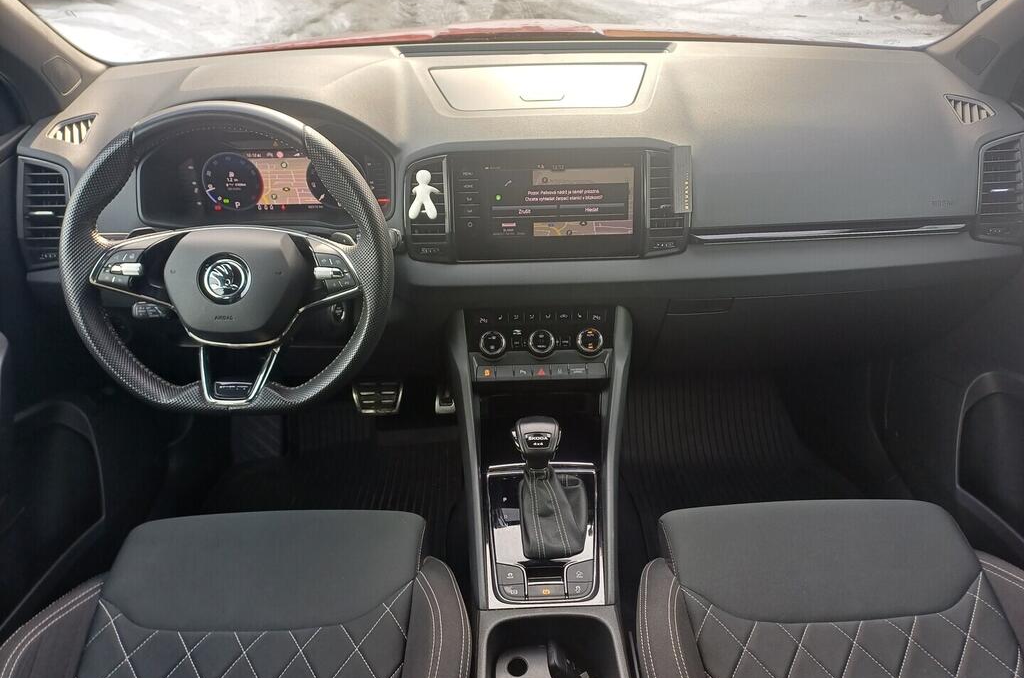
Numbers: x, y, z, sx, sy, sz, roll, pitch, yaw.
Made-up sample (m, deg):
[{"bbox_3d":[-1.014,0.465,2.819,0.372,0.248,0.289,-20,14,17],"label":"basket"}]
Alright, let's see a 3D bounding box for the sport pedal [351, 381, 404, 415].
[{"bbox_3d":[-0.249,0.110,1.370,0.091,0.062,0.030,-1,9,1],"label":"sport pedal"}]

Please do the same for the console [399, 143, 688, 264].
[{"bbox_3d":[0.053,-0.193,1.045,0.386,0.145,0.075,-1,21,1],"label":"console"}]

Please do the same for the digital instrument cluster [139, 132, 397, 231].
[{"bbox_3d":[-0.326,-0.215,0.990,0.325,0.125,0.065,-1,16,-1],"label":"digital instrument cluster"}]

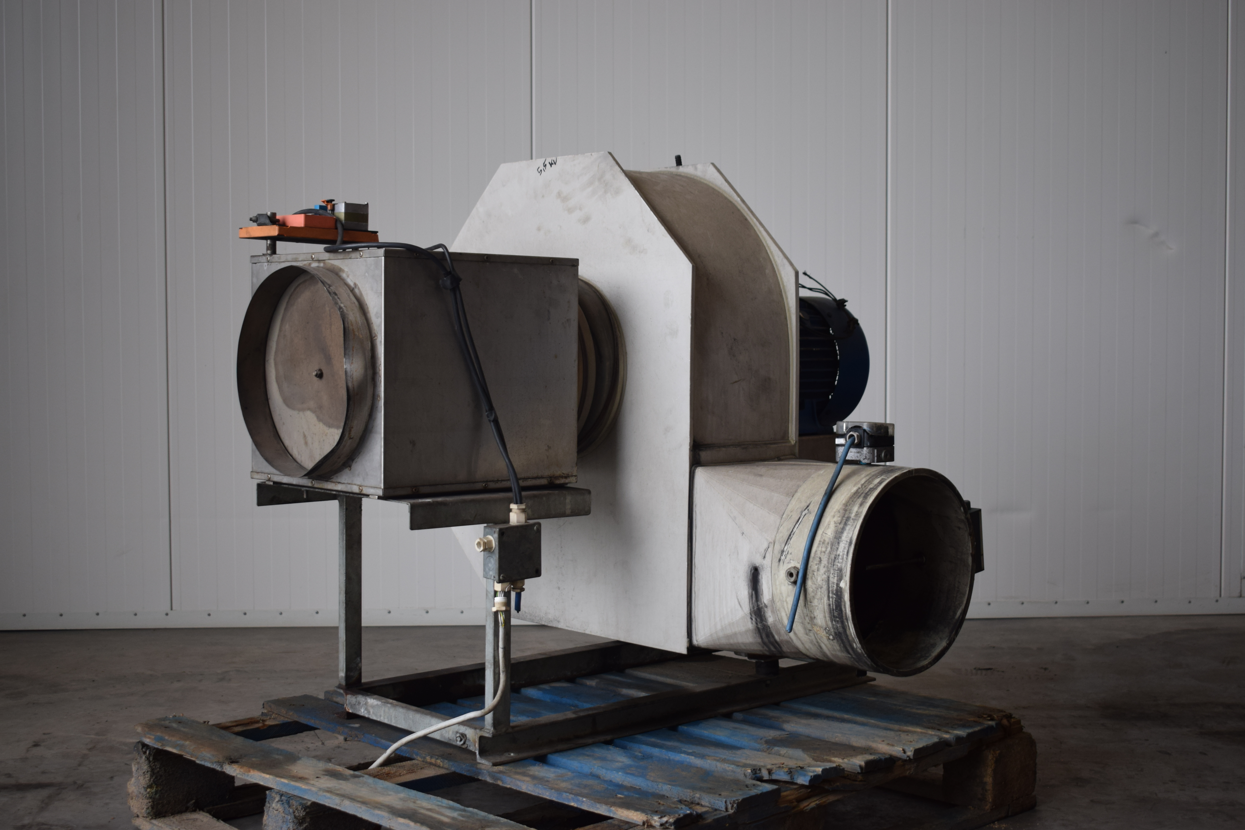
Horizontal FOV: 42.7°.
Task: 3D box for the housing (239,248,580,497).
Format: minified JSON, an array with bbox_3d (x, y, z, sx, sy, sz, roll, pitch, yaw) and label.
[{"bbox_3d":[-0.355,-0.073,2.581,0.424,0.362,0.376,-2,4,-43],"label":"housing"}]

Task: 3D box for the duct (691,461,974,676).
[{"bbox_3d":[0.327,0.236,2.559,0.319,0.319,0.353,-2,4,-43],"label":"duct"}]

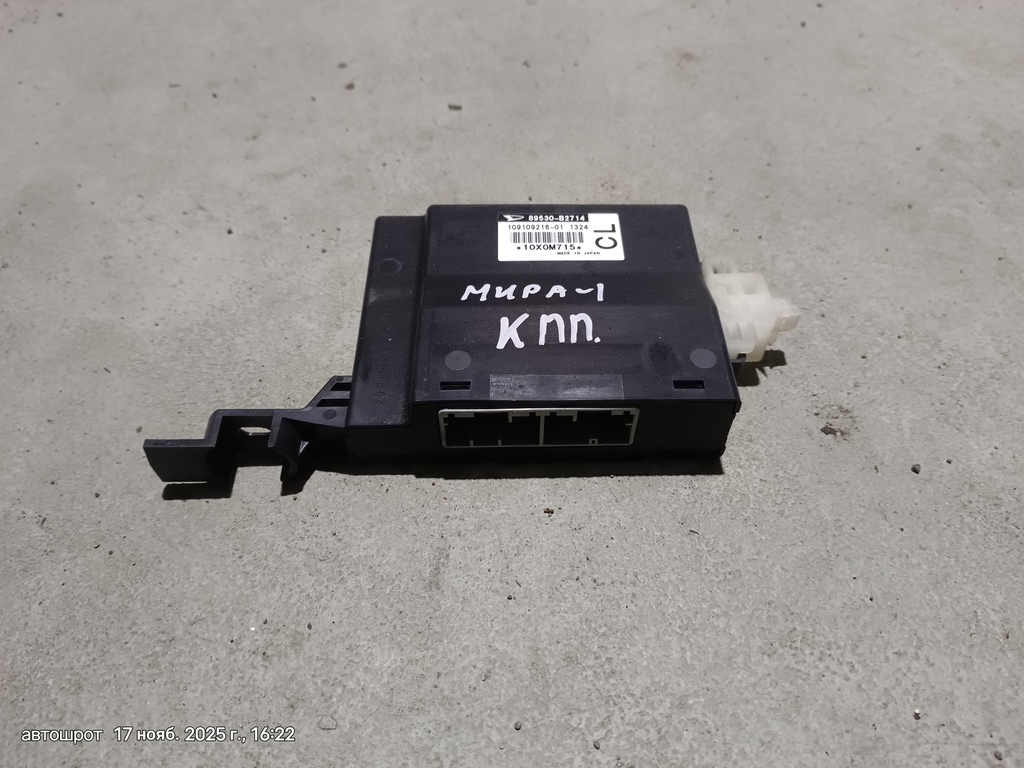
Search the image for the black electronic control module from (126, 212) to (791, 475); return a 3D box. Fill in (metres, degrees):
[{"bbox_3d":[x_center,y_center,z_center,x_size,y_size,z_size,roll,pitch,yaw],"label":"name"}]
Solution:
[{"bbox_3d":[-0.004,-0.022,0.299,0.245,0.034,0.122,0,50,-2],"label":"black electronic control module"}]

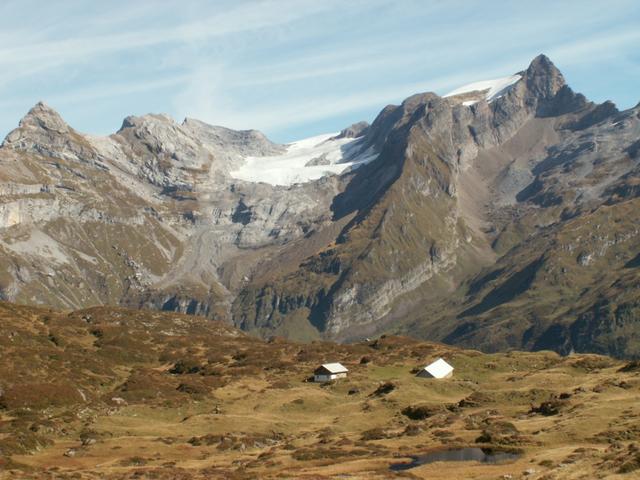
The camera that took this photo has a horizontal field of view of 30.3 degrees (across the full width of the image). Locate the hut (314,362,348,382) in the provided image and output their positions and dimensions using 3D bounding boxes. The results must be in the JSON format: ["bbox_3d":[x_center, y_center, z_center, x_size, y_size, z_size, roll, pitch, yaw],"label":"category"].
[{"bbox_3d":[3.597,42.615,380.000,7.300,5.100,8.000,-2,3,-42],"label":"hut"}]

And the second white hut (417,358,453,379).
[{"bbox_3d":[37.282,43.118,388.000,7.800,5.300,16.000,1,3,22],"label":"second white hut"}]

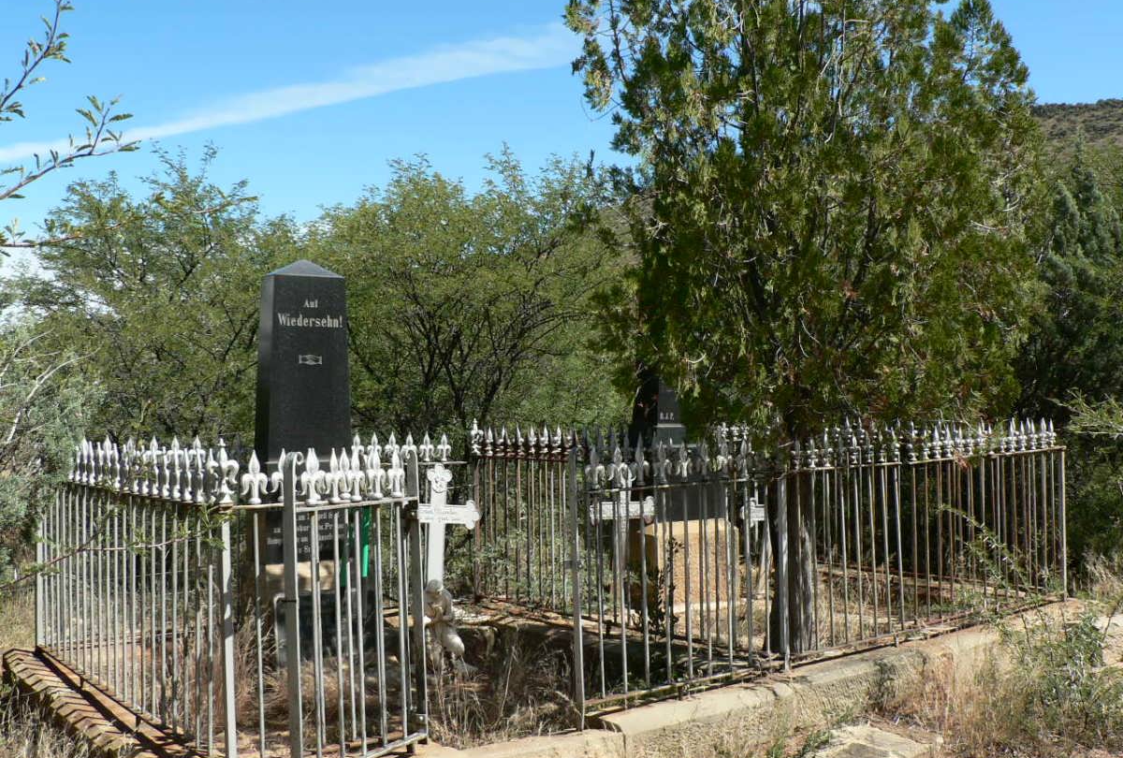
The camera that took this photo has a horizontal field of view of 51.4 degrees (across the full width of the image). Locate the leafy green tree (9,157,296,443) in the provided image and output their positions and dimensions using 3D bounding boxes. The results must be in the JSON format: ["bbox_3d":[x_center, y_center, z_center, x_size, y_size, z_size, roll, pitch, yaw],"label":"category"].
[{"bbox_3d":[-3.489,-0.057,9.991,2.484,3.787,2.600,-1,-2,-19],"label":"leafy green tree"}]

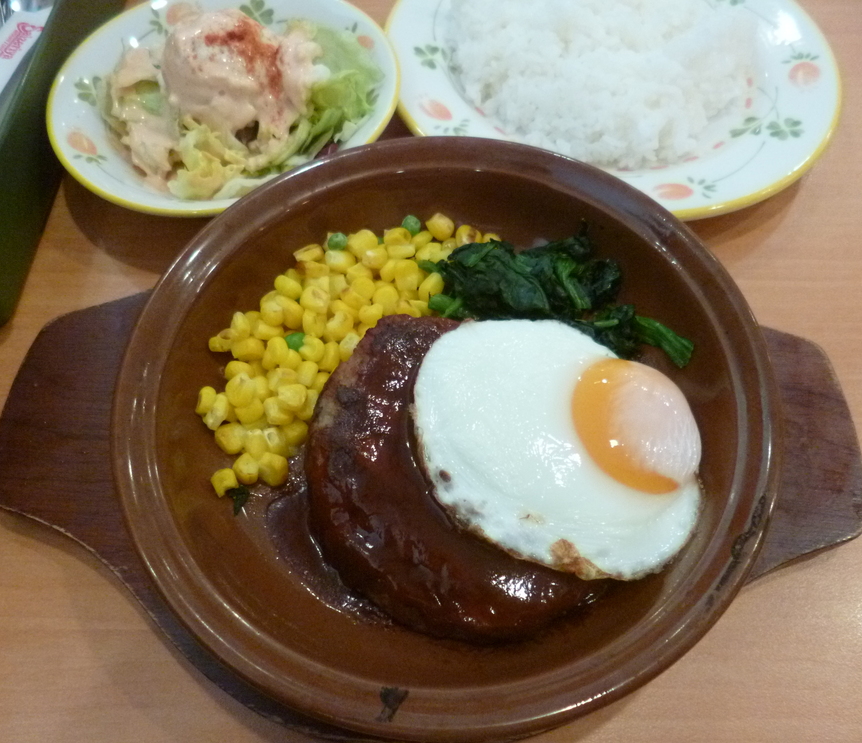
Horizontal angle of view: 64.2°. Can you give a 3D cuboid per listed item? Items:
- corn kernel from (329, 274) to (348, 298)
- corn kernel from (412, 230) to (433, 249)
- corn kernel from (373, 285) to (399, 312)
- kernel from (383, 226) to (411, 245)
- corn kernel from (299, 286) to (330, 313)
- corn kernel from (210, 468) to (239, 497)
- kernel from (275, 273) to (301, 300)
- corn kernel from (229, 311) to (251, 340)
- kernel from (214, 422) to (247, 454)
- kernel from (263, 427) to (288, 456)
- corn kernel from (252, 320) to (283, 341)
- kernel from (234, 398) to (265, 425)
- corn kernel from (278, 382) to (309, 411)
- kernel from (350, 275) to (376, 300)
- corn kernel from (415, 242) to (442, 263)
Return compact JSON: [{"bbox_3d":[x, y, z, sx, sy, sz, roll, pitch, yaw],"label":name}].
[{"bbox_3d":[-0.036,-0.032,0.265,0.008,0.007,0.009,-10,65,-6],"label":"corn kernel"},{"bbox_3d":[-0.003,-0.051,0.265,0.009,0.007,0.006,-35,69,-18],"label":"corn kernel"},{"bbox_3d":[-0.017,-0.027,0.261,0.009,0.008,0.011,-15,79,-5],"label":"corn kernel"},{"bbox_3d":[-0.013,-0.053,0.271,0.010,0.007,0.009,0,62,0],"label":"kernel"},{"bbox_3d":[-0.043,-0.027,0.255,0.011,0.007,0.010,15,63,8],"label":"corn kernel"},{"bbox_3d":[-0.066,0.036,0.221,0.008,0.007,0.009,-19,66,-11],"label":"corn kernel"},{"bbox_3d":[-0.055,-0.033,0.266,0.011,0.007,0.007,31,78,1],"label":"kernel"},{"bbox_3d":[-0.067,-0.017,0.243,0.007,0.008,0.010,-13,64,-8],"label":"corn kernel"},{"bbox_3d":[-0.066,0.022,0.227,0.010,0.008,0.009,27,66,11],"label":"kernel"},{"bbox_3d":[-0.057,0.026,0.251,0.009,0.007,0.011,-29,65,-15],"label":"kernel"},{"bbox_3d":[-0.060,-0.015,0.255,0.010,0.007,0.007,15,65,6],"label":"corn kernel"},{"bbox_3d":[-0.063,0.014,0.240,0.009,0.007,0.008,0,64,-1],"label":"kernel"},{"bbox_3d":[-0.051,0.009,0.252,0.010,0.007,0.009,10,62,6],"label":"corn kernel"},{"bbox_3d":[-0.025,-0.031,0.256,0.009,0.008,0.009,-10,63,-5],"label":"kernel"},{"bbox_3d":[-0.001,-0.045,0.261,0.011,0.007,0.008,-22,66,-13],"label":"corn kernel"}]

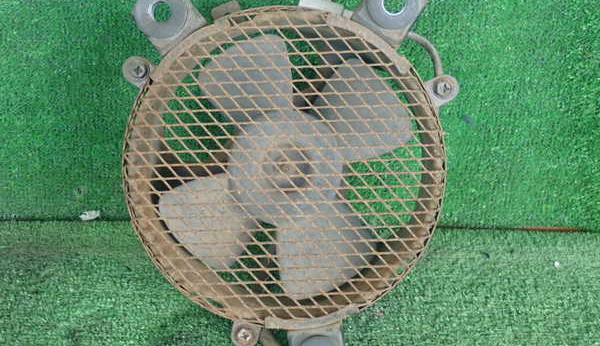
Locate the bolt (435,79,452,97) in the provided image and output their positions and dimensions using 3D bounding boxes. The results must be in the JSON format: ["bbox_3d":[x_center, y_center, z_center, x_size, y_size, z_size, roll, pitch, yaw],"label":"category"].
[{"bbox_3d":[0.113,-0.067,0.778,0.014,0.014,0.012,1,2,2],"label":"bolt"}]

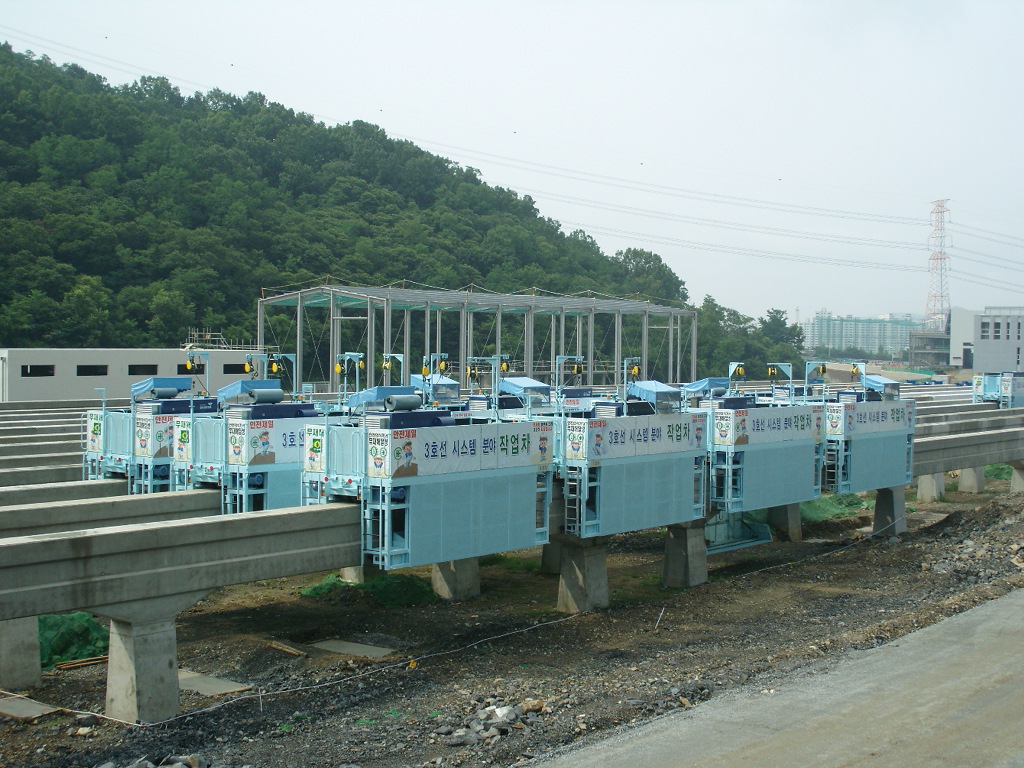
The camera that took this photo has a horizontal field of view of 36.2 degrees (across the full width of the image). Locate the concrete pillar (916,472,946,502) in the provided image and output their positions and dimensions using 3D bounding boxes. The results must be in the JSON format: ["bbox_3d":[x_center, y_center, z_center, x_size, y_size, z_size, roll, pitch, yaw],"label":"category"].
[{"bbox_3d":[22.700,5.380,84.964,1.120,1.950,1.220,2,2,36],"label":"concrete pillar"}]

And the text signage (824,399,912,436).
[{"bbox_3d":[14.430,1.297,62.659,0.720,1.220,6.850,3,2,37],"label":"text signage"}]

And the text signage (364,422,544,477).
[{"bbox_3d":[-1.201,1.693,42.099,0.720,1.230,7.030,2,2,36],"label":"text signage"}]

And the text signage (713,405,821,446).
[{"bbox_3d":[9.329,1.449,56.311,0.720,1.230,6.750,2,2,36],"label":"text signage"}]

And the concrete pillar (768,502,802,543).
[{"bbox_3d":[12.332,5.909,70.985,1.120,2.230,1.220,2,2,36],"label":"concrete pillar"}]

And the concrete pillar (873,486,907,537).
[{"bbox_3d":[16.176,5.342,67.005,1.100,2.100,1.200,3,2,37],"label":"concrete pillar"}]

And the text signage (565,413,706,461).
[{"bbox_3d":[4.040,1.571,49.173,0.720,1.230,7.060,2,2,36],"label":"text signage"}]

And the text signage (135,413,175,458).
[{"bbox_3d":[-9.931,1.420,44.237,0.850,1.200,1.200,3,2,37],"label":"text signage"}]

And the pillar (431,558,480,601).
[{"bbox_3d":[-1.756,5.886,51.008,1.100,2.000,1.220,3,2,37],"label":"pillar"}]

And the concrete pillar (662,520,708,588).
[{"bbox_3d":[5.892,5.698,53.223,1.100,2.150,1.200,3,2,37],"label":"concrete pillar"}]

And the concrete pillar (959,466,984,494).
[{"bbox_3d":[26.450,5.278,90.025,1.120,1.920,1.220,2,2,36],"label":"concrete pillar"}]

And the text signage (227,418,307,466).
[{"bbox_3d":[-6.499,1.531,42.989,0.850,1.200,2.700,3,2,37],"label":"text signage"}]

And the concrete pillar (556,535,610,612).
[{"bbox_3d":[2.243,5.910,48.836,1.150,2.270,1.200,2,2,36],"label":"concrete pillar"}]

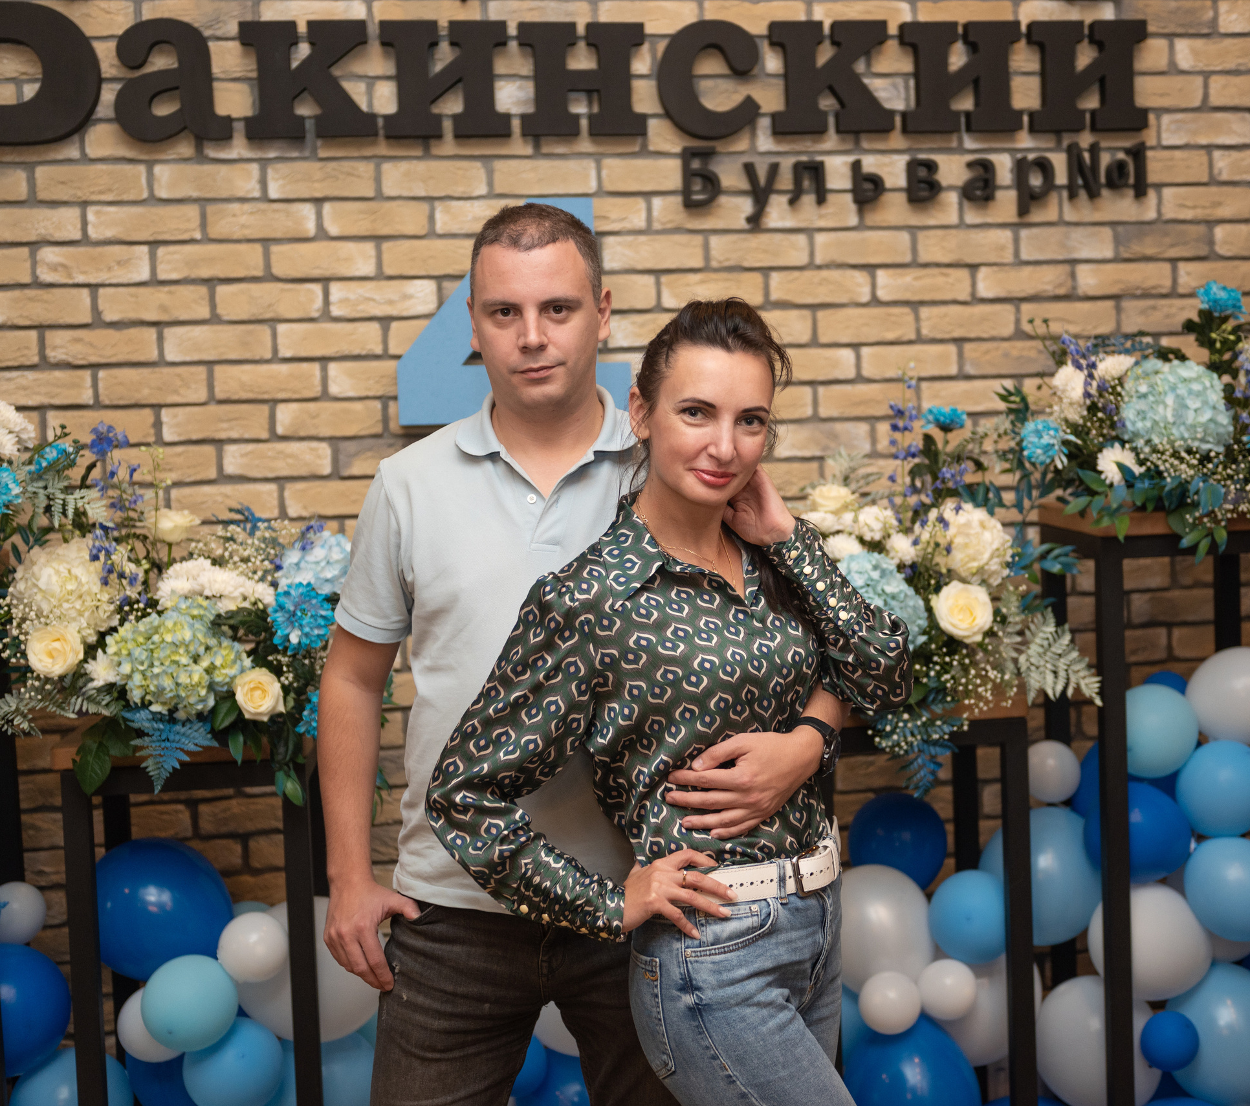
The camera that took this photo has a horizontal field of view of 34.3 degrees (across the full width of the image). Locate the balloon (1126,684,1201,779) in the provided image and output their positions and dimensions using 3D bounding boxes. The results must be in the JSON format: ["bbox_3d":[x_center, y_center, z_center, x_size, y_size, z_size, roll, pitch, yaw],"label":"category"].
[{"bbox_3d":[0.963,0.326,3.695,0.175,0.172,0.173,-3,4,-10],"label":"balloon"}]

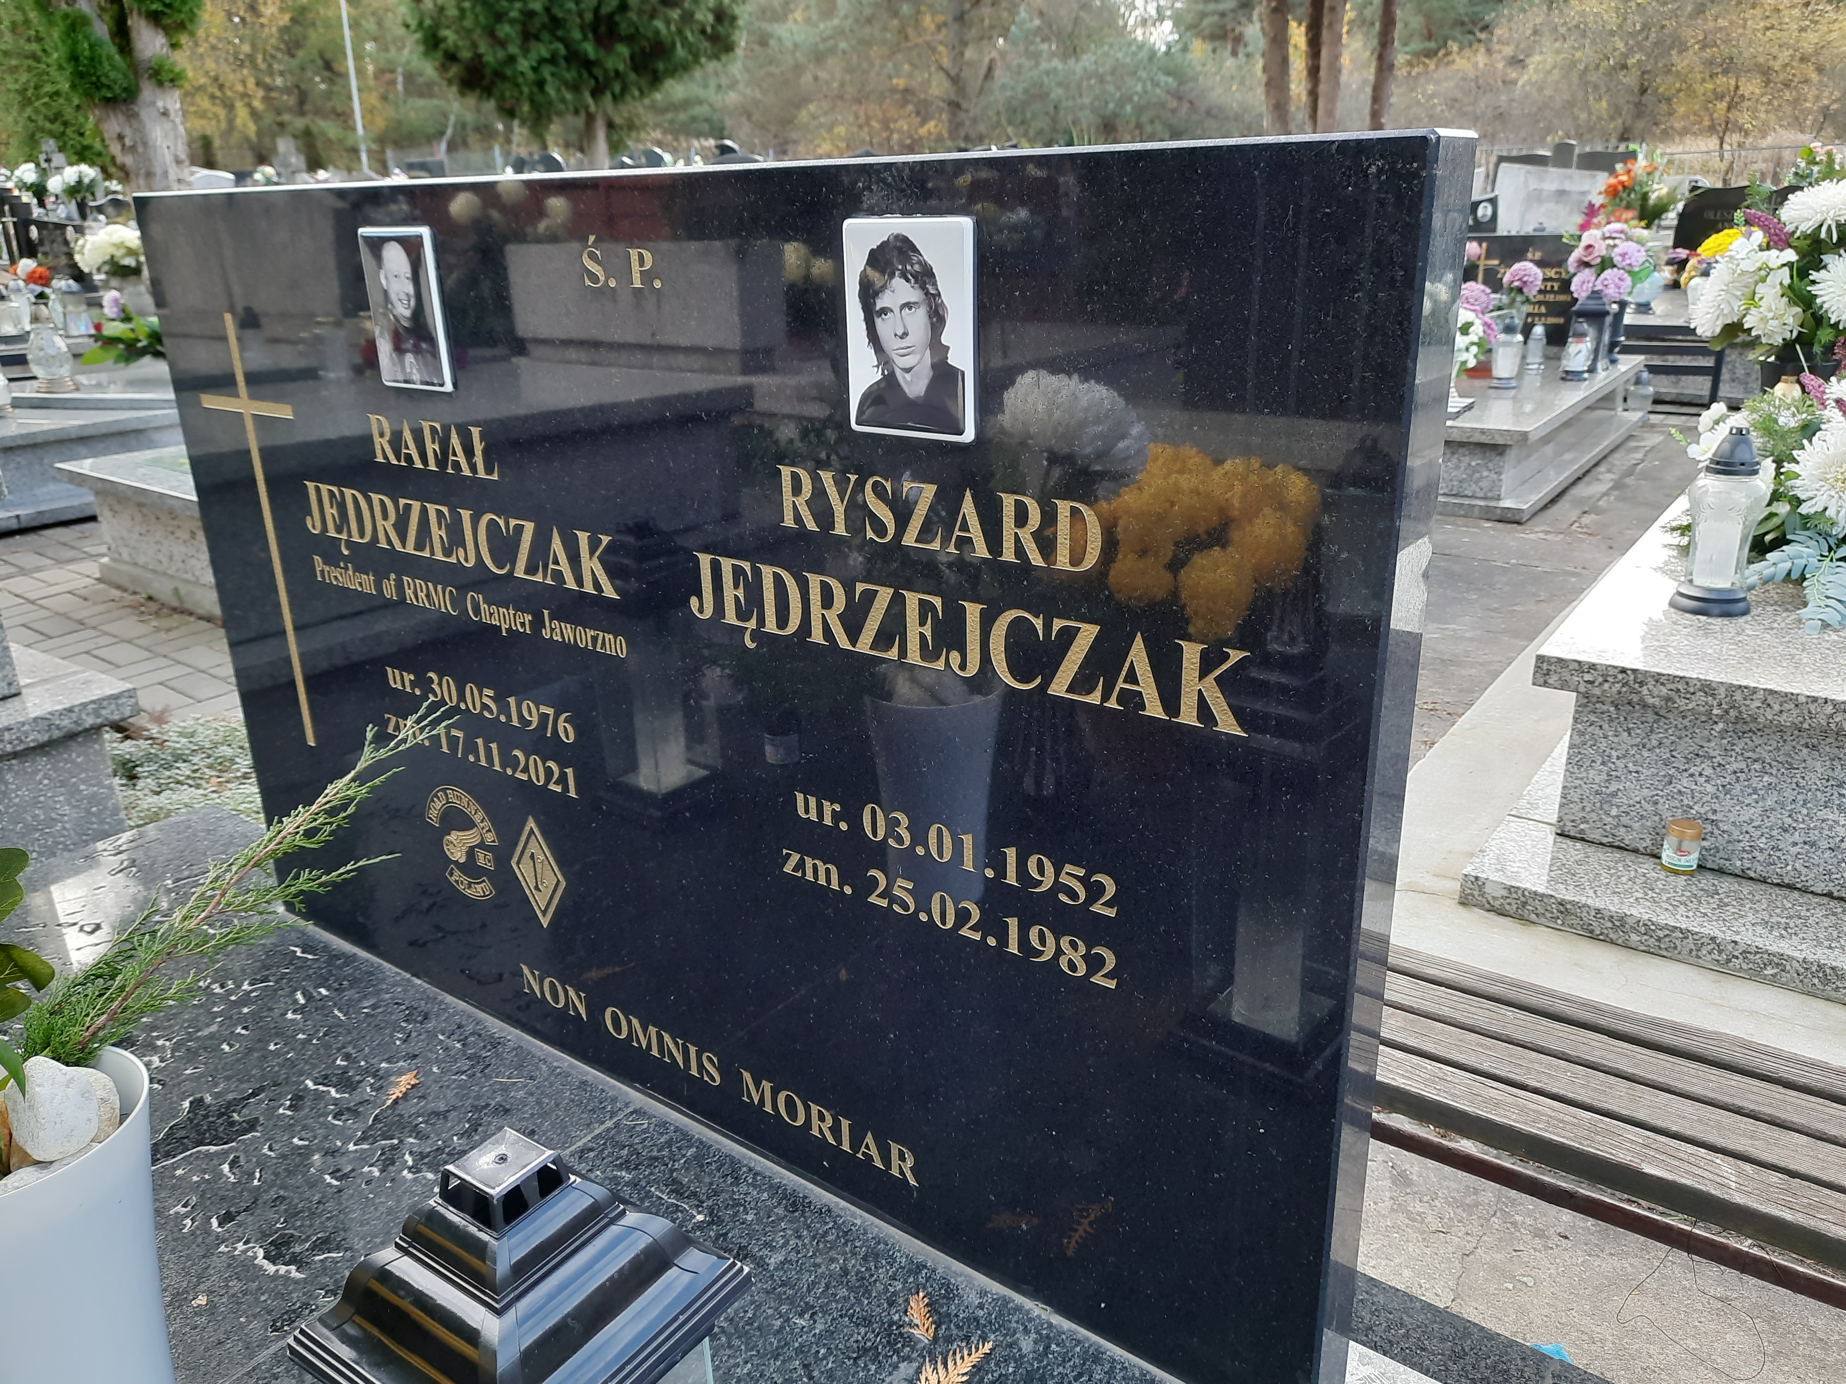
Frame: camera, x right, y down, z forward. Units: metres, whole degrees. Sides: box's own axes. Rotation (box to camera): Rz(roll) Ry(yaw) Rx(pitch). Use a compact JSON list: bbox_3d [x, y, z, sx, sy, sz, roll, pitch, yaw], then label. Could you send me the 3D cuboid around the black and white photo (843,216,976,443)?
[{"bbox_3d":[-0.008,-0.204,0.753,0.091,0.120,0.010,13,24,35],"label":"black and white photo"}]

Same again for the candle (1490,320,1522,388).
[{"bbox_3d":[2.196,-1.284,4.995,0.110,0.250,0.110,13,25,35],"label":"candle"}]

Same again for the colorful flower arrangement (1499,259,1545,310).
[{"bbox_3d":[2.385,-1.620,5.300,0.150,0.200,0.150,13,25,35],"label":"colorful flower arrangement"}]

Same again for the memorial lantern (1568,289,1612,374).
[{"bbox_3d":[2.641,-1.437,5.279,0.120,0.320,0.120,13,25,35],"label":"memorial lantern"}]

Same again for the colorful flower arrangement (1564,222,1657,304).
[{"bbox_3d":[2.789,-1.738,5.400,0.320,0.290,0.270,13,25,35],"label":"colorful flower arrangement"}]

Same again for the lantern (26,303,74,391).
[{"bbox_3d":[-3.358,-1.323,5.108,0.148,0.325,0.148,13,25,35],"label":"lantern"}]

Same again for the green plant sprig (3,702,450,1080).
[{"bbox_3d":[-0.416,0.123,0.864,0.140,0.150,0.310,13,25,35],"label":"green plant sprig"}]

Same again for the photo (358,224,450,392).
[{"bbox_3d":[-0.400,-0.296,1.031,0.091,0.120,0.010,13,24,35],"label":"photo"}]

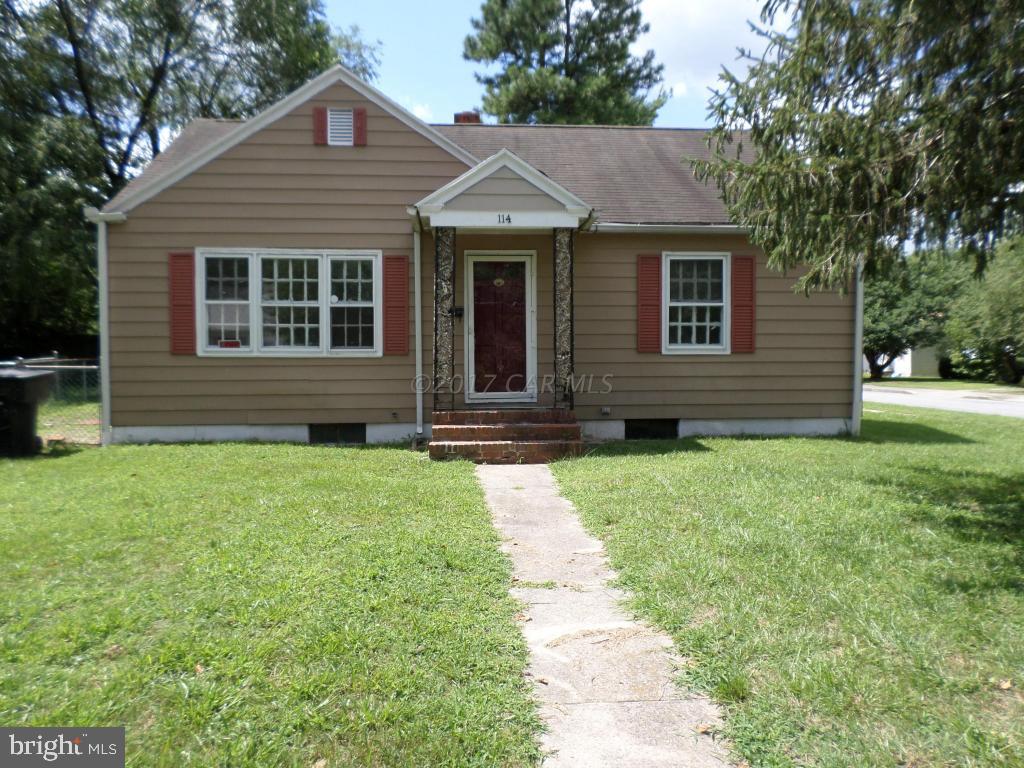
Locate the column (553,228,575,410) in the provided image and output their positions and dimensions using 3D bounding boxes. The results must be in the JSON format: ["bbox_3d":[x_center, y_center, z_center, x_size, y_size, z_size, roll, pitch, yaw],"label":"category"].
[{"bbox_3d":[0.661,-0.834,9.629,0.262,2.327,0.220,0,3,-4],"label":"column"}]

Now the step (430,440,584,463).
[{"bbox_3d":[-0.066,0.825,8.897,1.827,0.234,0.330,0,3,-4],"label":"step"}]

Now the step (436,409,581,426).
[{"bbox_3d":[-0.101,0.428,9.550,1.821,0.166,0.400,0,3,-4],"label":"step"}]

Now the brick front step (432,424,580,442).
[{"bbox_3d":[-0.066,0.609,9.206,1.820,0.166,0.330,0,3,-4],"label":"brick front step"}]

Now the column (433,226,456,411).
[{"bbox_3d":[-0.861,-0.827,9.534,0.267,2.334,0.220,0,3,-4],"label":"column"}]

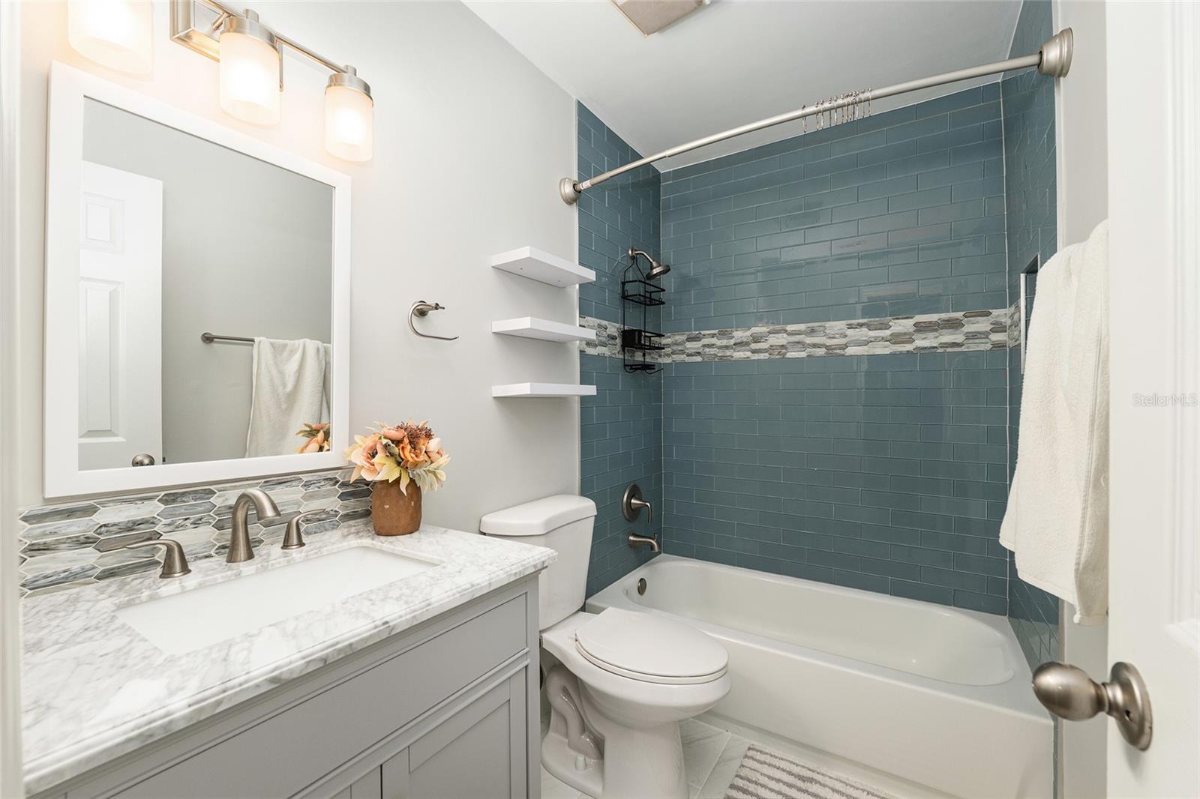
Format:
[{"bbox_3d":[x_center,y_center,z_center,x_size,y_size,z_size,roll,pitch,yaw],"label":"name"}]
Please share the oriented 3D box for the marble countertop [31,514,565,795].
[{"bbox_3d":[-0.542,0.330,0.815,0.563,0.030,0.785,0,0,34],"label":"marble countertop"}]

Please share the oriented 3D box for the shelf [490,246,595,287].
[{"bbox_3d":[-0.189,-0.472,1.697,0.174,0.037,0.378,0,0,34],"label":"shelf"}]

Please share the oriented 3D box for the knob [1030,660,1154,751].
[{"bbox_3d":[0.438,0.267,0.423,0.065,0.067,0.067,0,0,28],"label":"knob"}]

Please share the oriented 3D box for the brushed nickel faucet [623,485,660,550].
[{"bbox_3d":[0.223,0.586,2.304,0.160,0.305,0.185,0,0,34],"label":"brushed nickel faucet"}]

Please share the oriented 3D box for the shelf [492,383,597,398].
[{"bbox_3d":[-0.188,-0.030,1.694,0.174,0.037,0.378,0,0,34],"label":"shelf"}]

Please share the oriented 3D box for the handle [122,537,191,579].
[{"bbox_3d":[-0.782,0.284,0.829,0.048,0.067,0.094,0,0,34],"label":"handle"}]

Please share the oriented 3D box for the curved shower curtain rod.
[{"bbox_3d":[0.508,-0.869,1.532,1.520,0.110,0.165,0,0,29],"label":"curved shower curtain rod"}]

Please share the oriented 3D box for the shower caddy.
[{"bbox_3d":[0.223,-0.426,2.339,0.120,0.590,0.230,0,0,34],"label":"shower caddy"}]

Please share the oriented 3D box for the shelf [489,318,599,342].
[{"bbox_3d":[-0.188,-0.247,1.695,0.174,0.037,0.378,0,0,34],"label":"shelf"}]

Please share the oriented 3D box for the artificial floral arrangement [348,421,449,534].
[{"bbox_3d":[-0.493,0.183,1.136,0.235,0.270,0.245,0,0,34],"label":"artificial floral arrangement"}]

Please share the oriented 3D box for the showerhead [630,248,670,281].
[{"bbox_3d":[0.244,-0.681,2.302,0.215,0.180,0.105,0,0,34],"label":"showerhead"}]

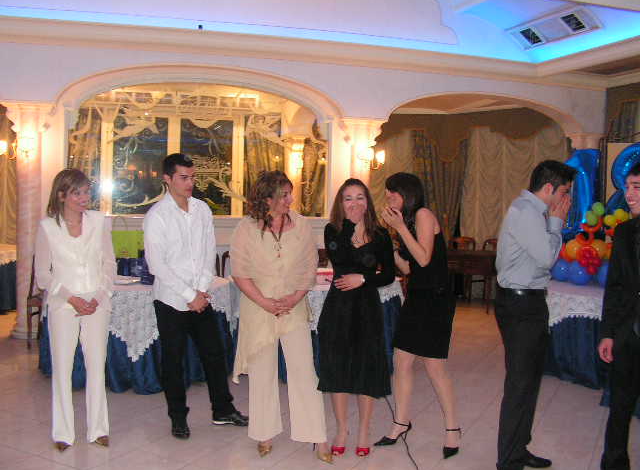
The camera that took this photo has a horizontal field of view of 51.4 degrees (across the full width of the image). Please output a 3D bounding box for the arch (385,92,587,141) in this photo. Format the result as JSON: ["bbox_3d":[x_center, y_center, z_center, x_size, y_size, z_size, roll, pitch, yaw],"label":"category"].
[{"bbox_3d":[2.251,-1.597,8.800,2.952,0.542,0.350,1,2,-14],"label":"arch"}]

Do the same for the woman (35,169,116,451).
[{"bbox_3d":[-1.493,0.438,4.066,0.470,1.650,0.340,0,2,-23],"label":"woman"}]

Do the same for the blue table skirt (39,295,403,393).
[{"bbox_3d":[-0.844,0.838,5.958,3.000,0.760,0.900,0,2,-16],"label":"blue table skirt"}]

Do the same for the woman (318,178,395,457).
[{"bbox_3d":[0.223,0.478,4.036,0.450,1.630,0.360,1,2,3],"label":"woman"}]

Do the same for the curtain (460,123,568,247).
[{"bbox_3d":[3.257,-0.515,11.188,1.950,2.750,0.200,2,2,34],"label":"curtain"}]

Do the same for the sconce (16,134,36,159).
[{"bbox_3d":[-3.173,-0.946,7.197,0.200,0.260,0.170,1,2,-14],"label":"sconce"}]

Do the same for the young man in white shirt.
[{"bbox_3d":[-0.808,0.377,4.334,0.530,1.780,0.450,0,2,-27],"label":"young man in white shirt"}]

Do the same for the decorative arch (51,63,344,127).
[{"bbox_3d":[-1.349,-1.679,7.867,3.431,0.647,0.250,1,2,-14],"label":"decorative arch"}]

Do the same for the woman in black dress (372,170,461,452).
[{"bbox_3d":[0.602,0.468,4.096,0.450,1.660,0.420,0,2,-22],"label":"woman in black dress"}]

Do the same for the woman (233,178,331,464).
[{"bbox_3d":[-0.235,0.457,3.986,0.540,1.660,0.370,1,2,-13],"label":"woman"}]

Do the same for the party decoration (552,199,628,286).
[{"bbox_3d":[2.643,0.073,6.504,0.740,0.840,0.500,2,2,27],"label":"party decoration"}]

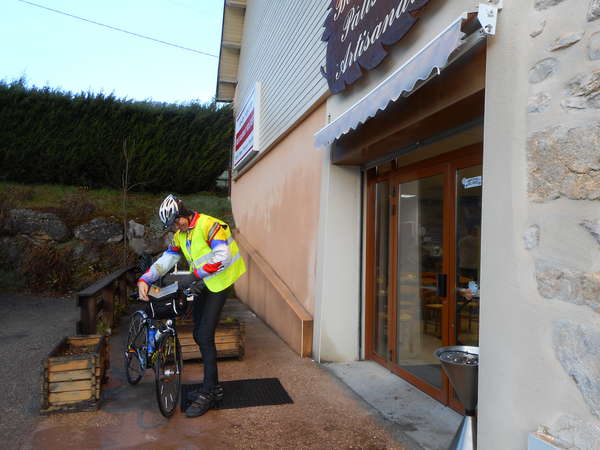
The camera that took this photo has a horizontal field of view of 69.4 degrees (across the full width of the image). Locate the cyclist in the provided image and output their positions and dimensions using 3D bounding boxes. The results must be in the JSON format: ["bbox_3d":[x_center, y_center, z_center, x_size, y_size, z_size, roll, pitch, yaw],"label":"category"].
[{"bbox_3d":[-0.878,0.644,3.522,0.808,1.734,0.552,4,-4,-40],"label":"cyclist"}]

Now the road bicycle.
[{"bbox_3d":[-1.296,1.016,3.791,0.453,1.005,1.635,3,-4,-36],"label":"road bicycle"}]

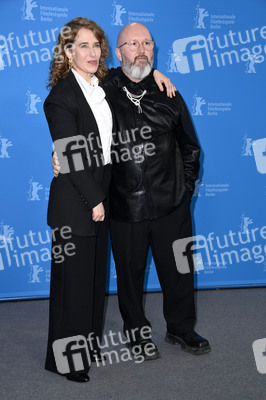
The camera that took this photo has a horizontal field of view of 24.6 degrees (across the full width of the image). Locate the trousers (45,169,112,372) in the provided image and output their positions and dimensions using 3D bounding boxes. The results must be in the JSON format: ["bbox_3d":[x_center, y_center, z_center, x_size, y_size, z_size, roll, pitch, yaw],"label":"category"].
[{"bbox_3d":[-0.279,0.346,3.105,0.310,1.040,0.380,8,12,37],"label":"trousers"}]

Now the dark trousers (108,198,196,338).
[{"bbox_3d":[0.101,0.328,3.353,0.450,0.900,0.330,-3,11,-22],"label":"dark trousers"}]

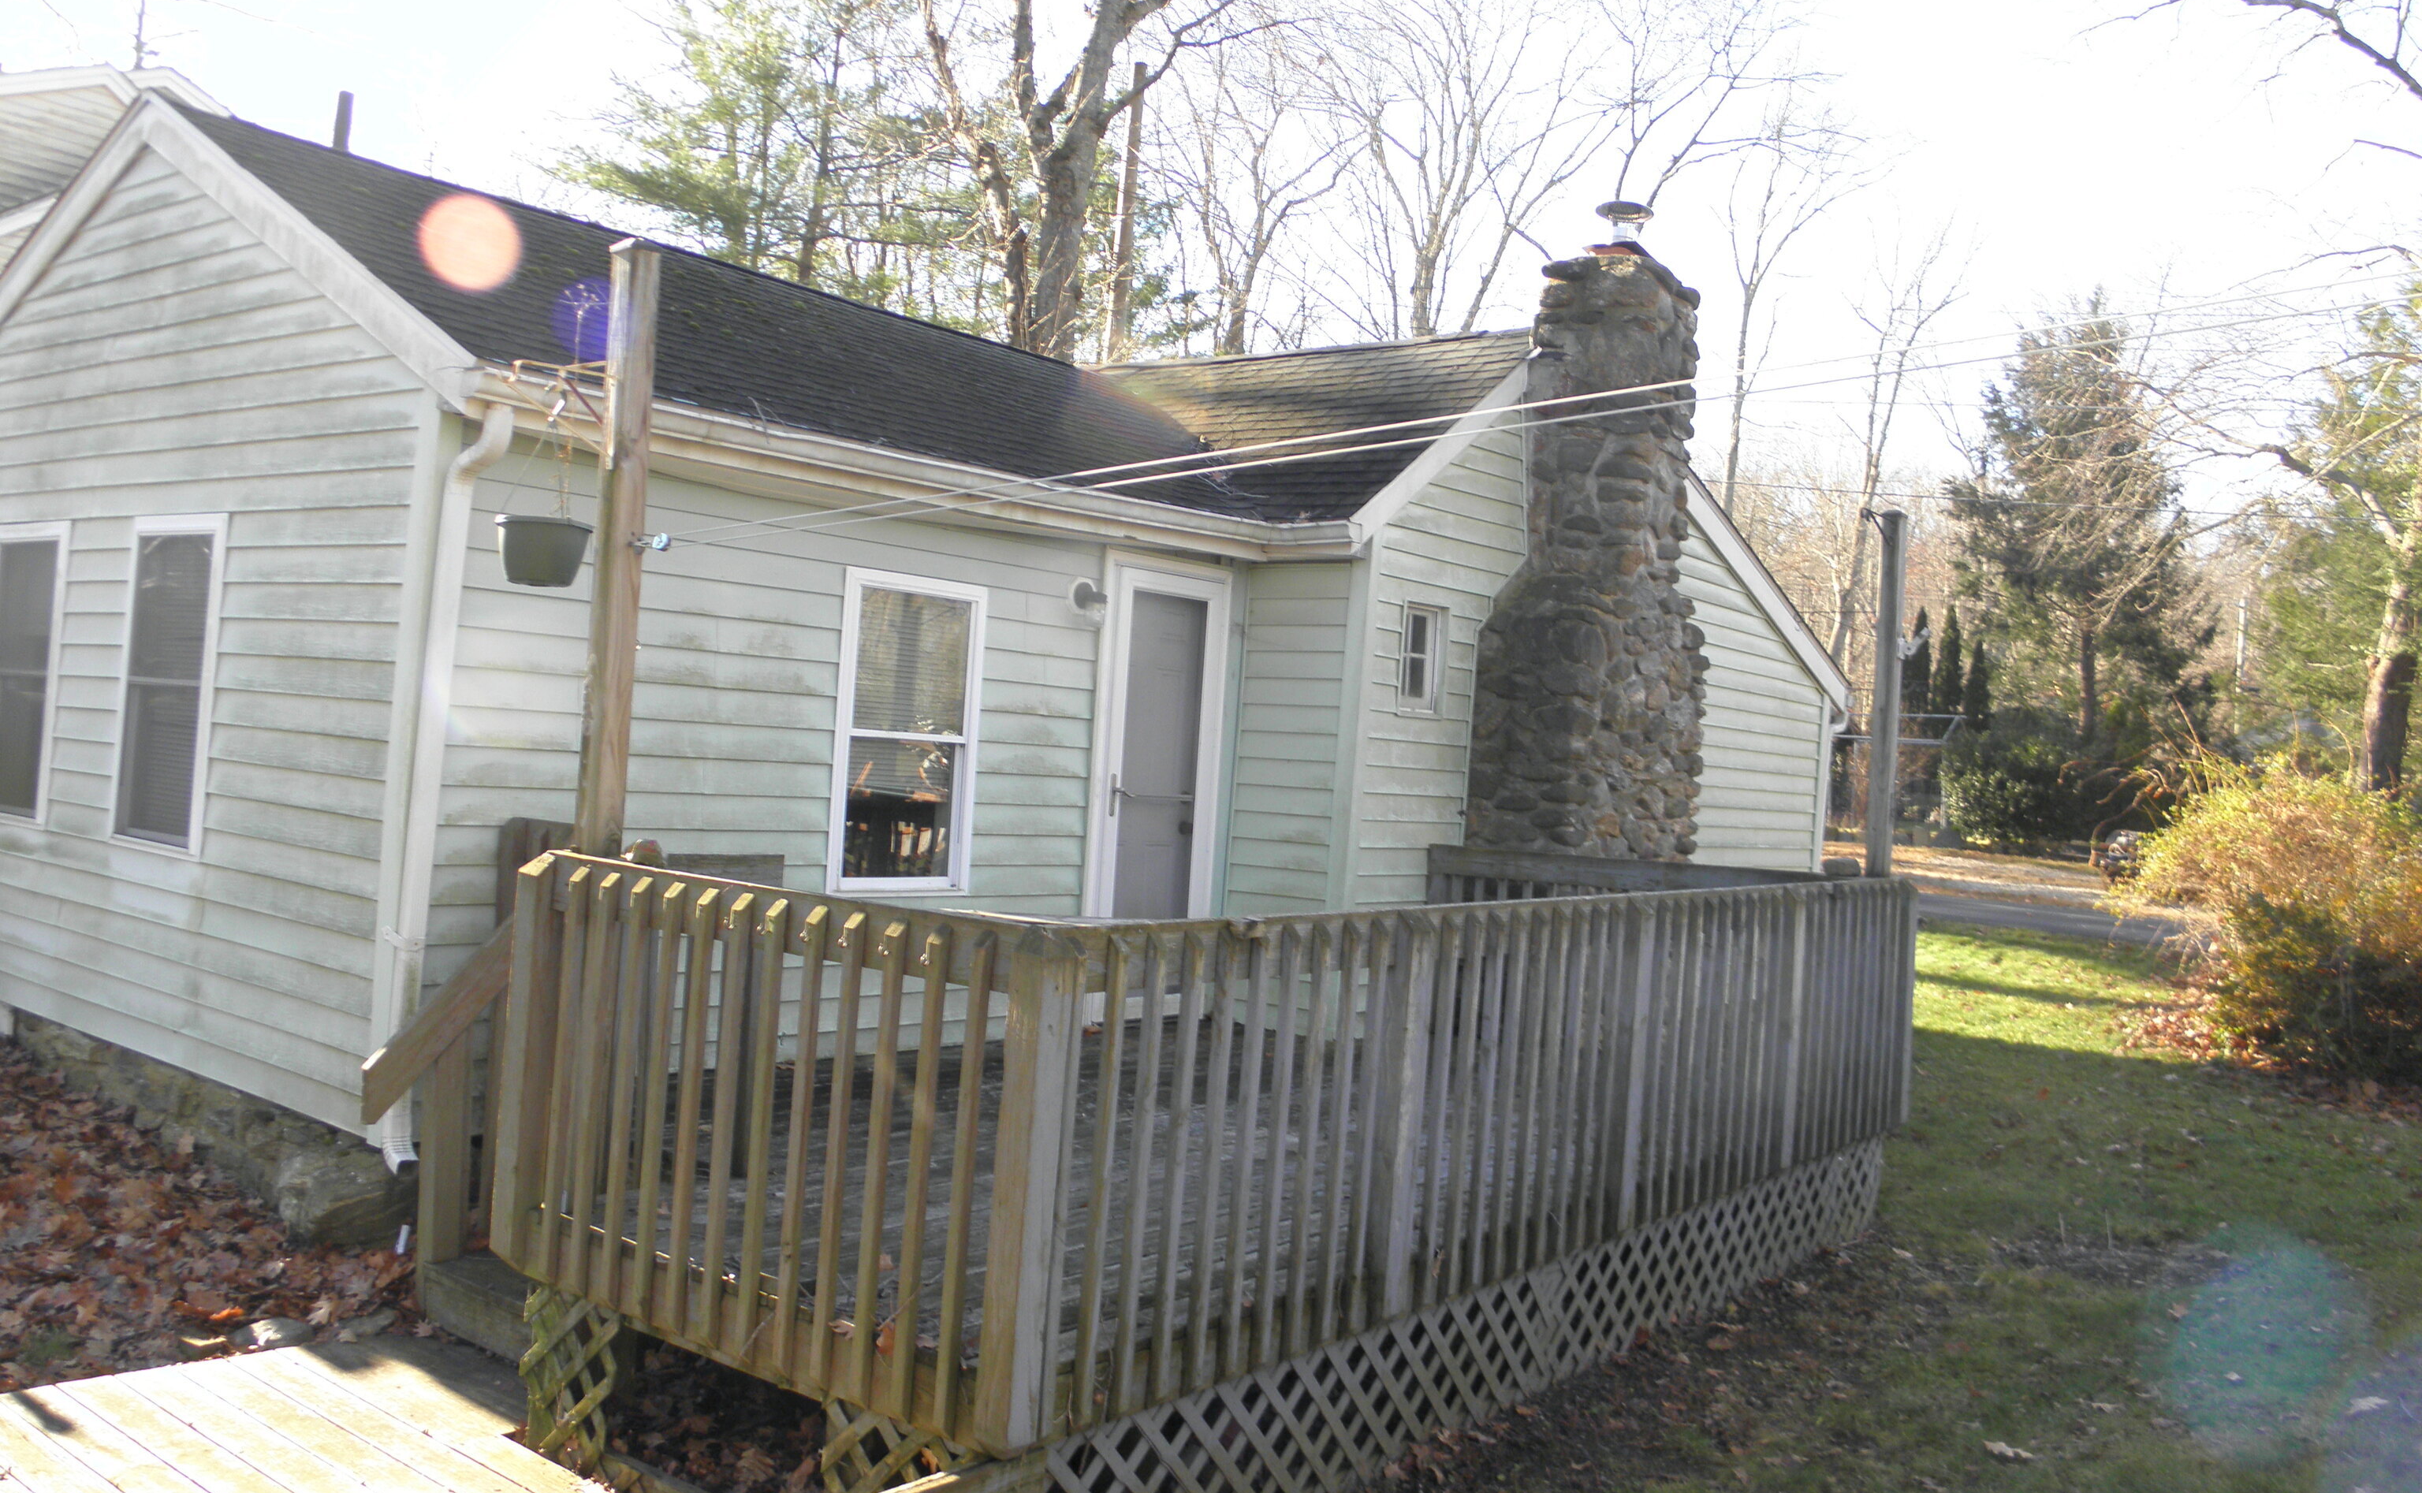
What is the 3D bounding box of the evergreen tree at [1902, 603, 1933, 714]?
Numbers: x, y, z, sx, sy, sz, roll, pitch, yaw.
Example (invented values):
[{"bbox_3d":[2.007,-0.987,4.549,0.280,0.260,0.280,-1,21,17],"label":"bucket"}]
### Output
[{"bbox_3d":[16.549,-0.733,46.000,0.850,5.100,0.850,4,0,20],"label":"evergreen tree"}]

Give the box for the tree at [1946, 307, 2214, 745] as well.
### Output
[{"bbox_3d":[20.370,-4.332,46.000,6.200,12.400,6.000,4,0,23],"label":"tree"}]

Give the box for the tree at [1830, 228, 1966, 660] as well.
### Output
[{"bbox_3d":[17.409,-5.674,50.000,4.200,15.500,4.000,4,0,19],"label":"tree"}]

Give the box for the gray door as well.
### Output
[{"bbox_3d":[-0.278,0.238,8.947,0.060,1.970,0.780,4,0,40],"label":"gray door"}]

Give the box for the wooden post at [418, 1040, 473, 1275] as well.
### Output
[{"bbox_3d":[-2.141,1.086,5.501,0.090,0.780,0.090,4,0,40],"label":"wooden post"}]

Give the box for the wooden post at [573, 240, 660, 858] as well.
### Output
[{"bbox_3d":[-1.549,-0.074,5.077,0.095,2.450,0.095,4,0,40],"label":"wooden post"}]

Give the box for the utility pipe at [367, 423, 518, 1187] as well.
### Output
[{"bbox_3d":[-2.355,0.139,6.082,0.380,2.420,0.110,4,0,40],"label":"utility pipe"}]

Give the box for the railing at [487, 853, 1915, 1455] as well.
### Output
[{"bbox_3d":[0.459,0.909,6.516,2.050,1.030,5.640,4,0,36],"label":"railing"}]

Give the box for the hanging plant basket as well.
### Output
[{"bbox_3d":[-1.802,-0.524,5.299,0.250,0.175,0.250,4,0,40],"label":"hanging plant basket"}]

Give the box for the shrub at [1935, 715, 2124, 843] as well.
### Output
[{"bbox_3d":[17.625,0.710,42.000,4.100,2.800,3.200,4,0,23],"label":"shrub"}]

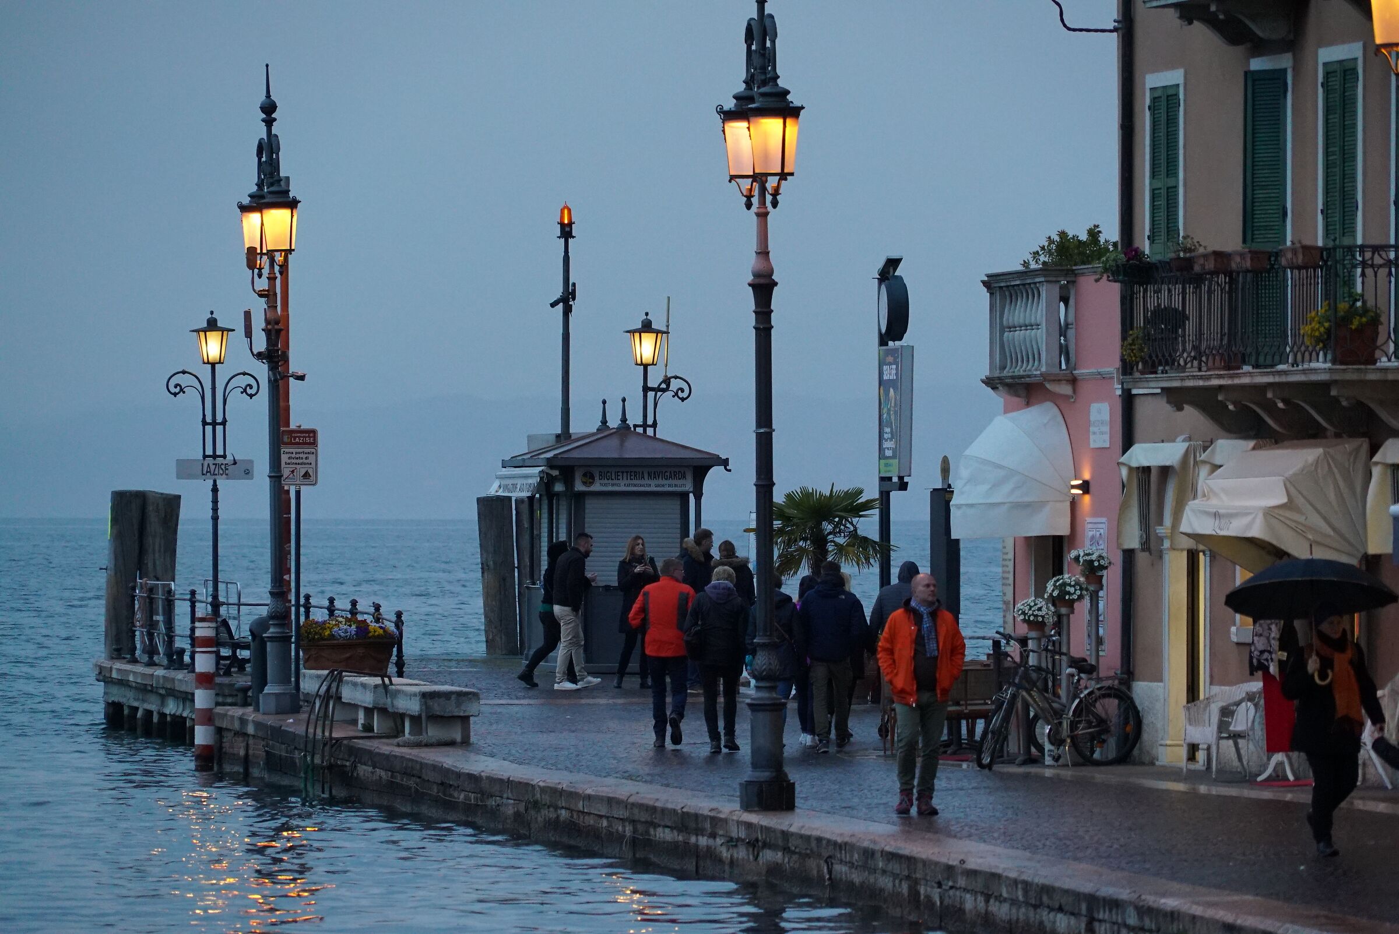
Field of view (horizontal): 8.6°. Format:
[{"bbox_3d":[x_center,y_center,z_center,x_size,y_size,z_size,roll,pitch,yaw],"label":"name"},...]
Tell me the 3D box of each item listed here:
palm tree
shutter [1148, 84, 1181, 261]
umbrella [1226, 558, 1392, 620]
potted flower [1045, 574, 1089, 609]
[{"bbox_3d":[1.411,1.273,102.500,1.500,2.200,1.450,0,0,0],"label":"palm tree"},{"bbox_3d":[3.992,-2.521,80.000,0.080,1.480,0.870,0,0,-15],"label":"shutter"},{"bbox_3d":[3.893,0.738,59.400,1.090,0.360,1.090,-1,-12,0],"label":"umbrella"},{"bbox_3d":[3.266,1.108,83.000,0.400,0.300,0.400,0,0,0],"label":"potted flower"}]

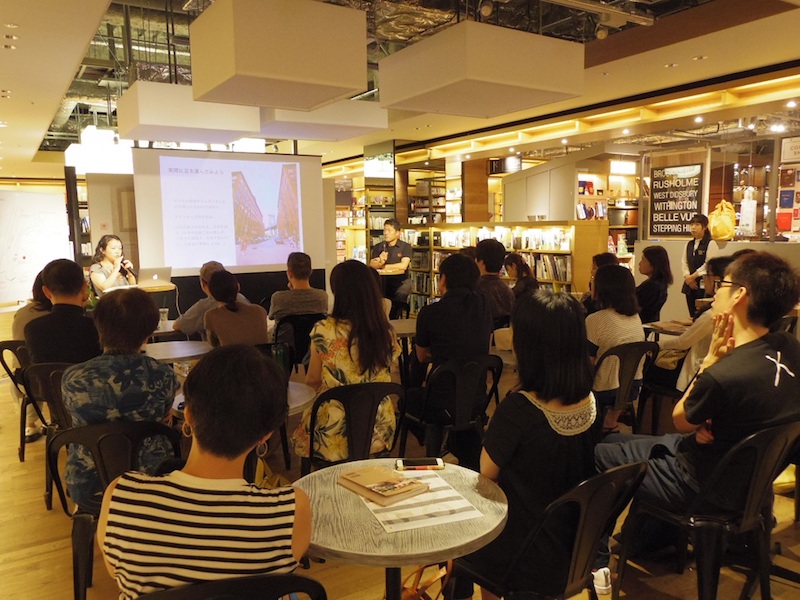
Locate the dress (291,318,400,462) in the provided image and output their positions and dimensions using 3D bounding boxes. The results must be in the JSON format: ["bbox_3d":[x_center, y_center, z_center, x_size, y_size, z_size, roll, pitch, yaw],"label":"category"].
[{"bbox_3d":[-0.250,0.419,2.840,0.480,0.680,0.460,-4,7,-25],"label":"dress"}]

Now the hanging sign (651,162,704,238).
[{"bbox_3d":[2.905,-1.046,6.543,0.030,0.719,0.606,-5,8,-30],"label":"hanging sign"}]

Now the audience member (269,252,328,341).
[{"bbox_3d":[-0.830,0.281,4.980,0.480,1.310,0.750,-4,7,-22],"label":"audience member"}]

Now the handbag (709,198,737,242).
[{"bbox_3d":[3.260,-0.826,6.300,0.280,0.420,0.220,5,9,44],"label":"handbag"}]

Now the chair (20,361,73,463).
[{"bbox_3d":[-1.720,0.705,3.490,0.440,0.850,0.500,-1,7,-3],"label":"chair"}]

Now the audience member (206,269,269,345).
[{"bbox_3d":[-1.054,0.402,4.106,0.440,1.200,0.780,-2,7,-12],"label":"audience member"}]

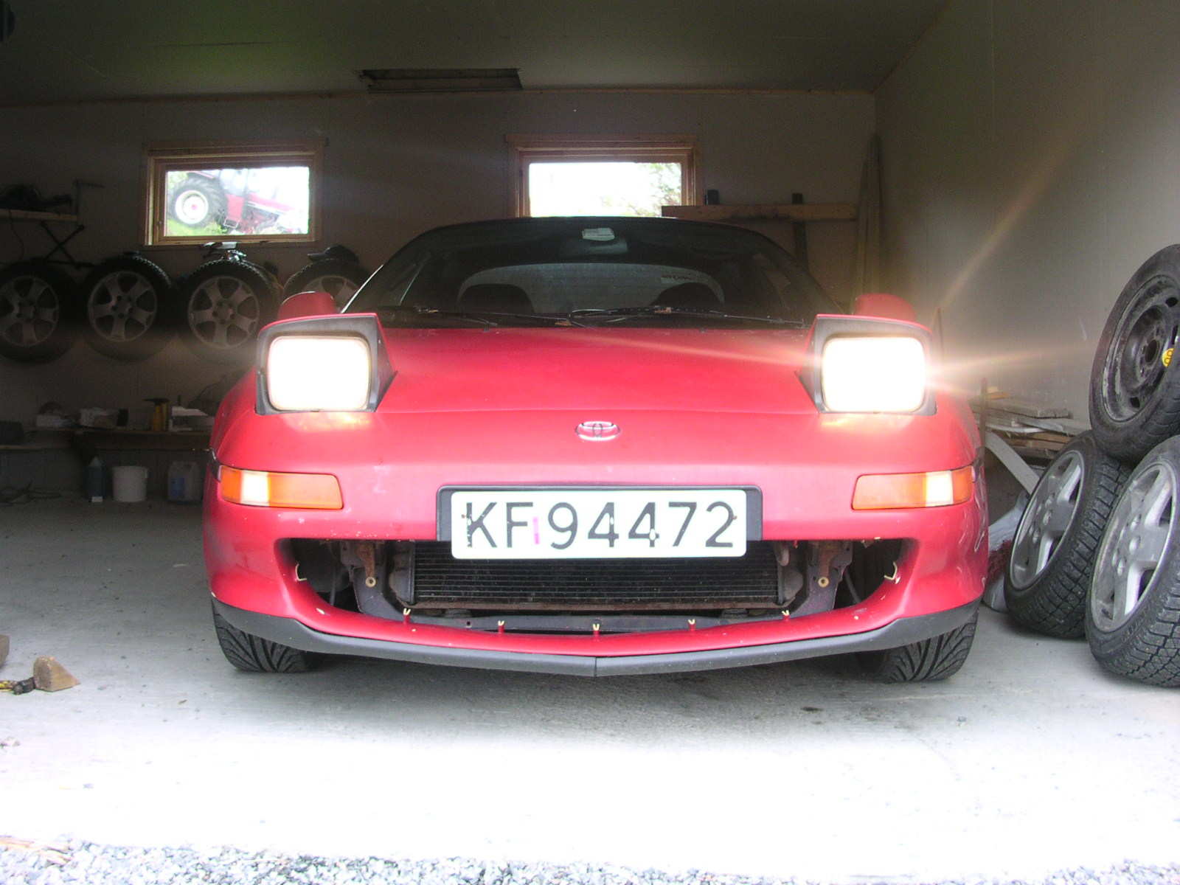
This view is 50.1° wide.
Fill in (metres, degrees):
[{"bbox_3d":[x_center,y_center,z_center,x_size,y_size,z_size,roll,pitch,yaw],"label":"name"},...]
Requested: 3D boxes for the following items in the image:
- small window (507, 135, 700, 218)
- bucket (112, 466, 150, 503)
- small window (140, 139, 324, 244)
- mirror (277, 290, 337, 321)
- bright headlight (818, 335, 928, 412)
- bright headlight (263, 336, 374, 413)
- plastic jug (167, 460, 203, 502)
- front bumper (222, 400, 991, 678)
[{"bbox_3d":[0.085,-1.677,8.300,1.250,0.690,0.120,0,1,0],"label":"small window"},{"bbox_3d":[-2.951,0.266,8.100,0.233,0.225,0.233,0,1,0],"label":"bucket"},{"bbox_3d":[-2.356,-1.645,8.320,1.210,0.690,0.120,0,1,0],"label":"small window"},{"bbox_3d":[-0.784,-0.362,3.500,0.175,0.130,0.130,0,1,0],"label":"mirror"},{"bbox_3d":[0.576,-0.139,2.560,0.205,0.150,0.100,0,1,0],"label":"bright headlight"},{"bbox_3d":[-0.549,-0.139,2.560,0.205,0.150,0.100,0,1,0],"label":"bright headlight"},{"bbox_3d":[-2.602,0.252,8.100,0.190,0.265,0.140,0,1,4],"label":"plastic jug"},{"bbox_3d":[0.013,0.165,2.410,1.660,0.470,0.550,0,1,0],"label":"front bumper"}]

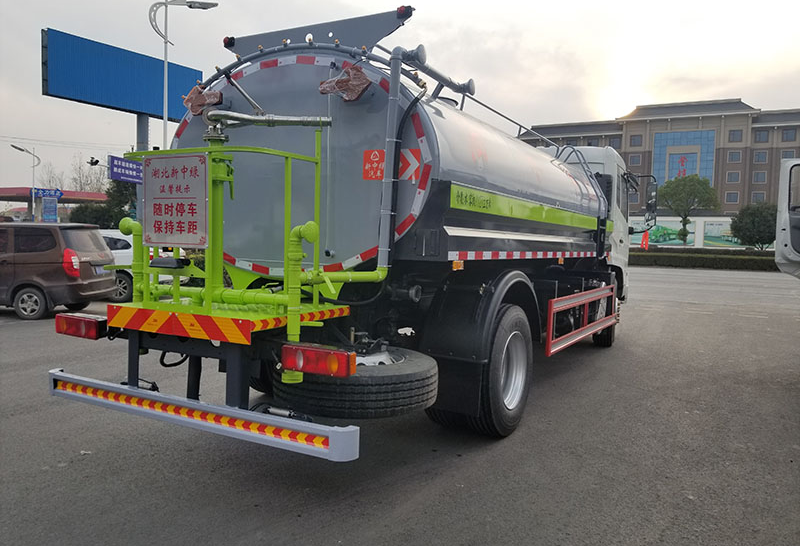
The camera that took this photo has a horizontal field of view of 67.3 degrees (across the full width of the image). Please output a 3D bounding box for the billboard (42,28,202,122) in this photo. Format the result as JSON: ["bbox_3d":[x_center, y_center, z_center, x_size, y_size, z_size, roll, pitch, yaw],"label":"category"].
[{"bbox_3d":[-28.376,-19.984,63.404,1.400,6.109,17.004,3,3,36],"label":"billboard"}]

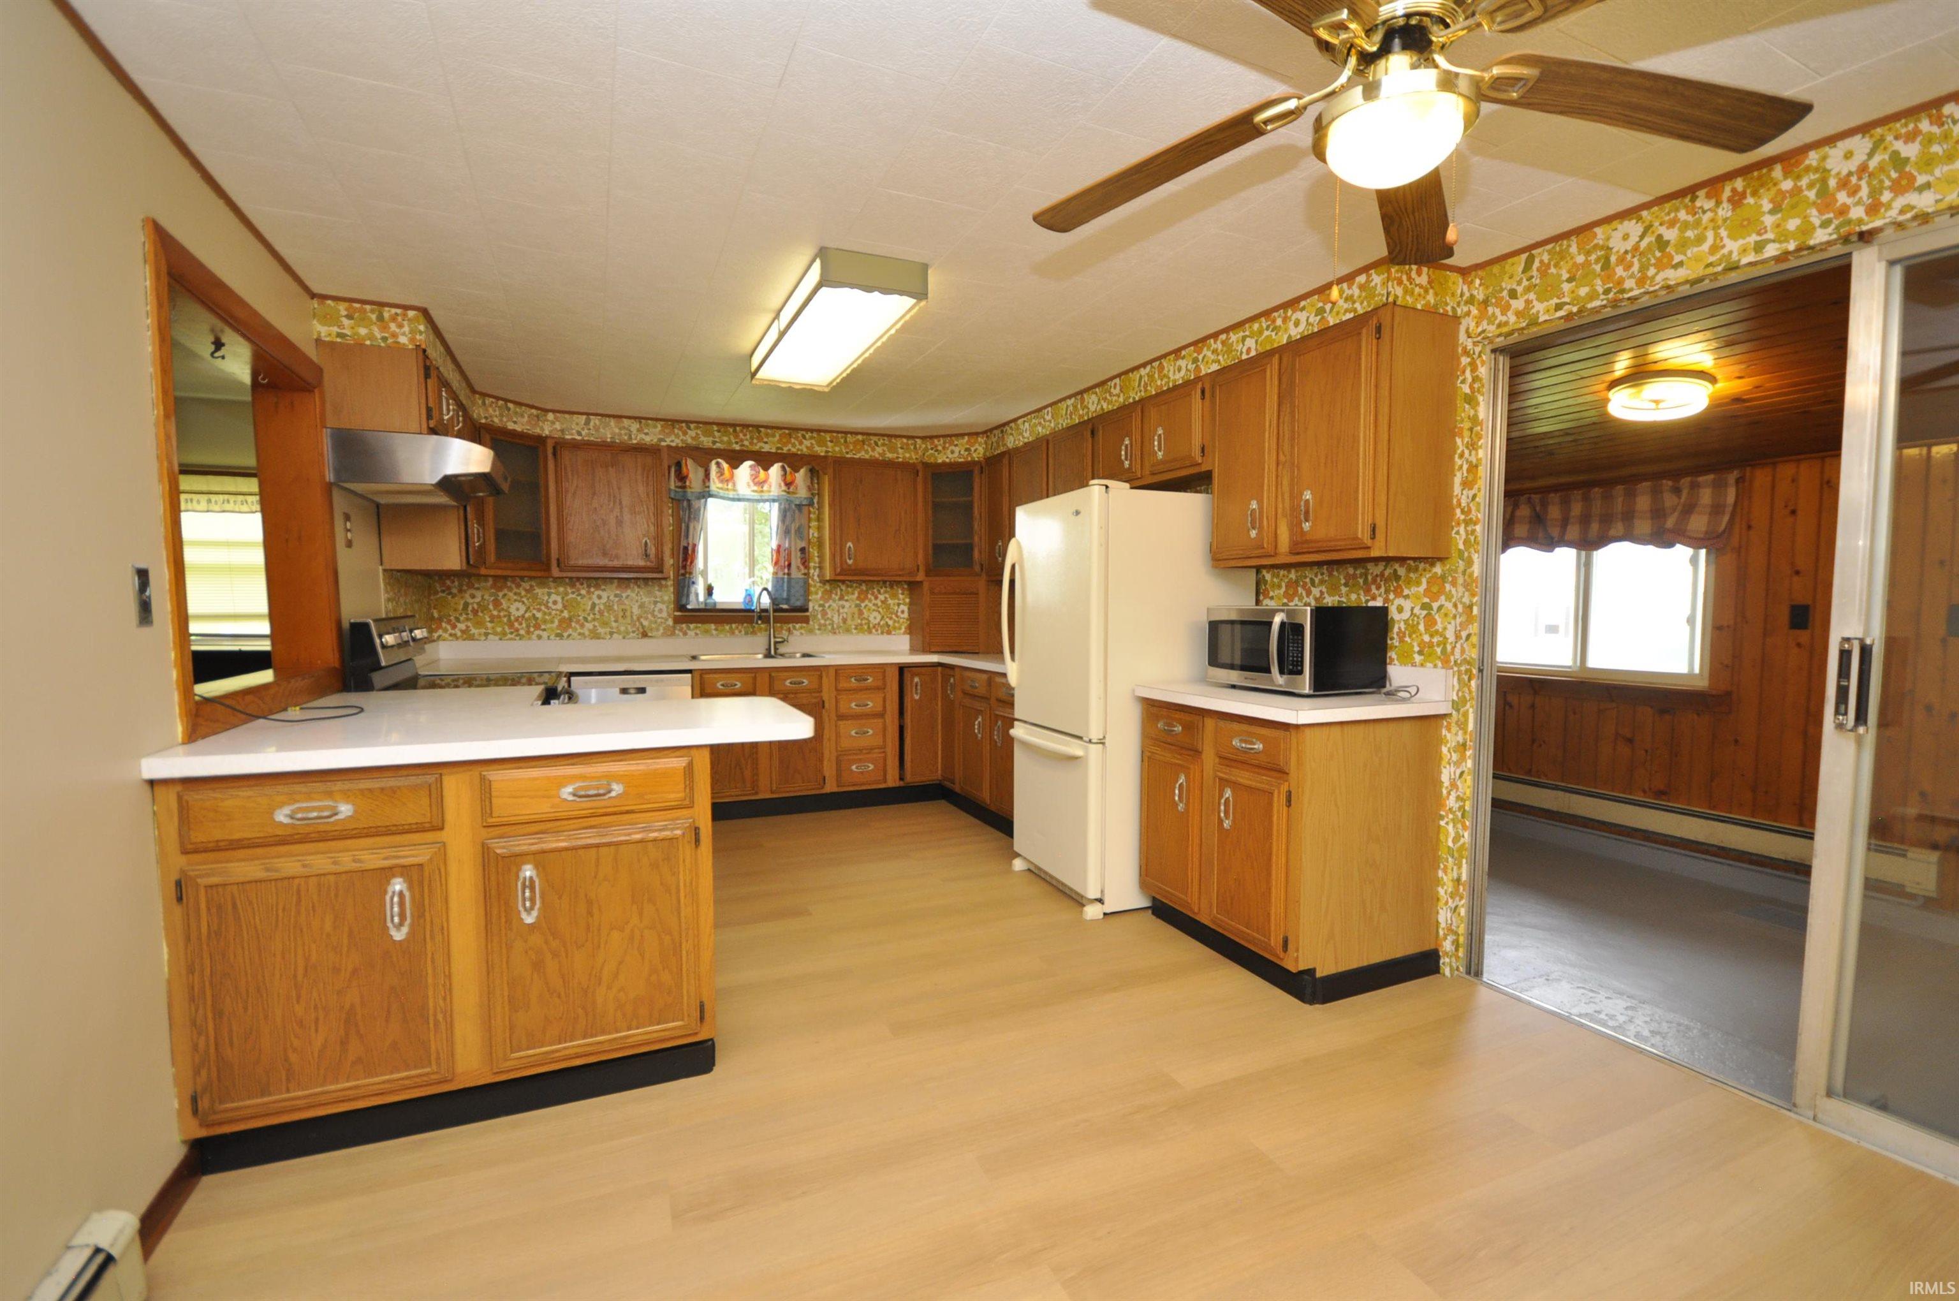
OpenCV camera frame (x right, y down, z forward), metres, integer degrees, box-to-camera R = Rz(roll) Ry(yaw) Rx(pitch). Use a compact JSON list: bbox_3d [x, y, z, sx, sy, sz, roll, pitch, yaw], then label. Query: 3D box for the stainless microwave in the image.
[{"bbox_3d":[1.143,-0.008,2.989,0.415,0.295,0.485,-1,4,-29],"label":"stainless microwave"}]

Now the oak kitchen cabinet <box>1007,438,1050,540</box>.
[{"bbox_3d":[0.399,-0.795,4.718,0.310,0.762,0.470,-1,3,-25],"label":"oak kitchen cabinet"}]

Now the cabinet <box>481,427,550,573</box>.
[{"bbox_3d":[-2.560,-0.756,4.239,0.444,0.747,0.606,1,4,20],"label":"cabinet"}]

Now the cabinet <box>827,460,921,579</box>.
[{"bbox_3d":[-0.710,-0.818,5.258,0.618,0.747,0.303,-2,4,-25],"label":"cabinet"}]

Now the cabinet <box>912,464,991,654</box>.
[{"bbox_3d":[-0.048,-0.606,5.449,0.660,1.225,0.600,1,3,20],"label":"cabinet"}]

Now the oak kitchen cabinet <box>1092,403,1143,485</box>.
[{"bbox_3d":[0.779,-0.943,3.885,0.310,0.374,0.435,-1,3,-25],"label":"oak kitchen cabinet"}]

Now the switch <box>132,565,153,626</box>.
[{"bbox_3d":[-1.666,-0.108,1.636,0.012,0.121,0.077,-2,4,-25],"label":"switch"}]

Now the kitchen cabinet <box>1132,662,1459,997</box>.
[{"bbox_3d":[1.063,0.563,2.929,0.645,1.010,0.820,-1,3,-25],"label":"kitchen cabinet"}]

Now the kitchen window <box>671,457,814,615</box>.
[{"bbox_3d":[-1.446,-0.686,5.039,0.840,0.960,0.110,-1,3,-25],"label":"kitchen window"}]

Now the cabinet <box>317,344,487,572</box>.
[{"bbox_3d":[-2.302,-0.703,3.317,0.297,0.747,1.176,-2,4,-25],"label":"cabinet"}]

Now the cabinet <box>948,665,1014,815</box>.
[{"bbox_3d":[0.290,0.475,4.630,0.571,0.781,1.030,-2,4,-25],"label":"cabinet"}]

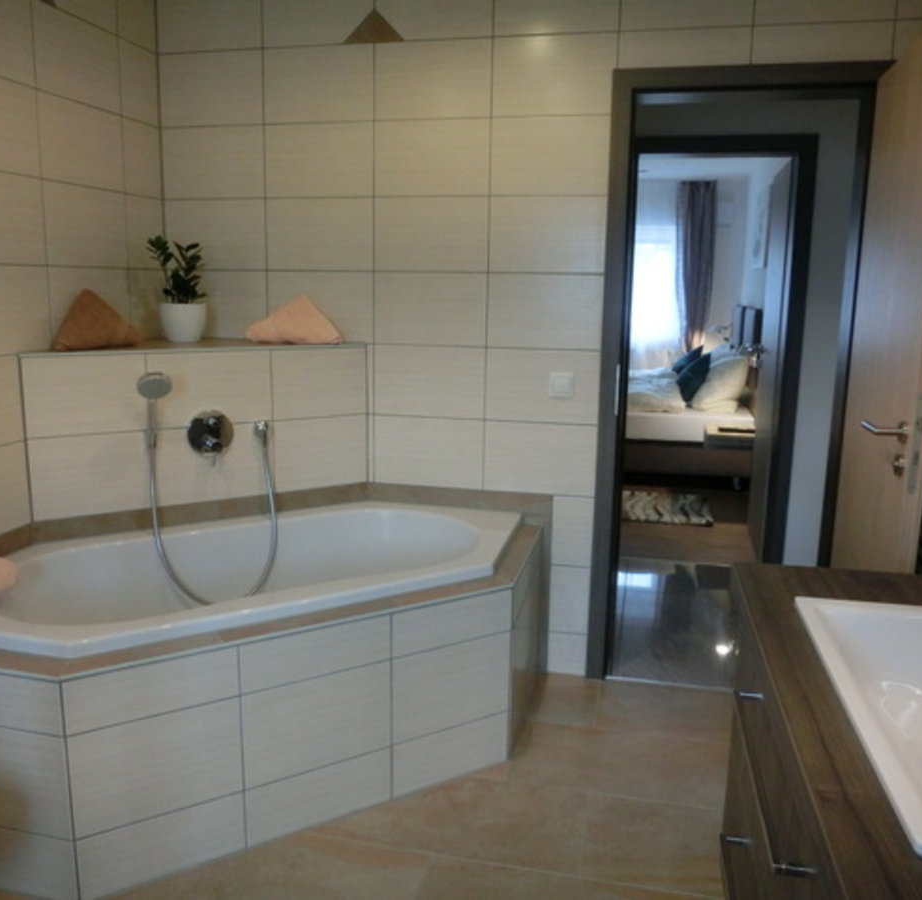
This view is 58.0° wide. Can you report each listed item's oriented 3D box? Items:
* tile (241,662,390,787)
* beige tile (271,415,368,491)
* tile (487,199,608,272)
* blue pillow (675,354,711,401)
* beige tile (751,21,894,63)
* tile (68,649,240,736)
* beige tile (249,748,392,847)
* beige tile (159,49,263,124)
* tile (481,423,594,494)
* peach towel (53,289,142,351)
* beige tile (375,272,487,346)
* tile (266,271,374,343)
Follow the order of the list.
[{"bbox_3d":[-0.360,0.691,2.123,0.402,0.249,0.012,-6,13,-31],"label":"tile"},{"bbox_3d":[-0.493,0.012,2.936,0.359,0.252,0.012,-6,13,-32],"label":"beige tile"},{"bbox_3d":[0.285,-0.708,2.763,0.387,0.250,0.015,3,11,11],"label":"tile"},{"bbox_3d":[1.762,-0.537,6.309,0.140,0.400,0.400,26,11,-2],"label":"blue pillow"},{"bbox_3d":[1.085,-1.223,2.503,0.400,0.114,0.015,3,11,11],"label":"beige tile"},{"bbox_3d":[-0.688,0.535,1.867,0.385,0.126,0.014,-6,13,-31],"label":"tile"},{"bbox_3d":[-0.363,0.894,2.164,0.402,0.160,0.012,-6,13,-31],"label":"beige tile"},{"bbox_3d":[-0.877,-1.265,2.922,0.400,0.250,0.012,3,11,12],"label":"beige tile"},{"bbox_3d":[0.276,0.031,2.928,0.402,0.249,0.012,4,12,13],"label":"tile"},{"bbox_3d":[-1.146,-0.416,2.618,0.130,0.185,0.300,7,13,28],"label":"peach towel"},{"bbox_3d":[-0.105,-0.486,2.886,0.403,0.250,0.014,3,11,12],"label":"beige tile"},{"bbox_3d":[-0.501,-0.510,2.974,0.400,0.250,0.012,3,11,12],"label":"tile"}]

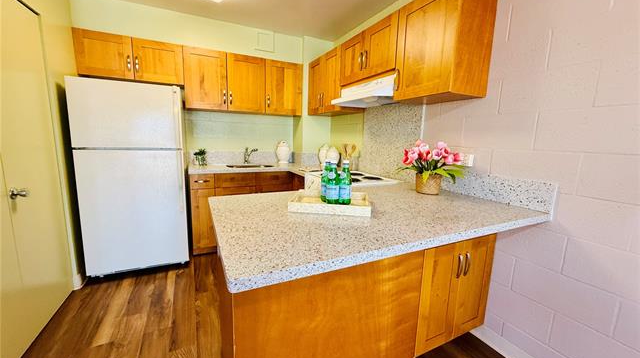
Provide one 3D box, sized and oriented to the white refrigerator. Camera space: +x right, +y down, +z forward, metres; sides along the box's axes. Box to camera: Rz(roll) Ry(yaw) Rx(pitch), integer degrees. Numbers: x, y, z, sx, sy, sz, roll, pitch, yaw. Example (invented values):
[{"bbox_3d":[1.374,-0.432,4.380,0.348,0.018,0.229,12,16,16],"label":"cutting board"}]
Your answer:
[{"bbox_3d":[-1.730,0.003,2.512,0.759,1.678,0.720,-3,10,-26],"label":"white refrigerator"}]

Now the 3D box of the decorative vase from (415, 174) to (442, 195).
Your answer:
[{"bbox_3d":[0.752,0.024,1.776,0.160,0.140,0.160,-3,10,-26],"label":"decorative vase"}]

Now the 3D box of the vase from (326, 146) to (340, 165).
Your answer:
[{"bbox_3d":[0.155,-0.244,2.982,0.155,0.240,0.155,-3,10,-26],"label":"vase"}]

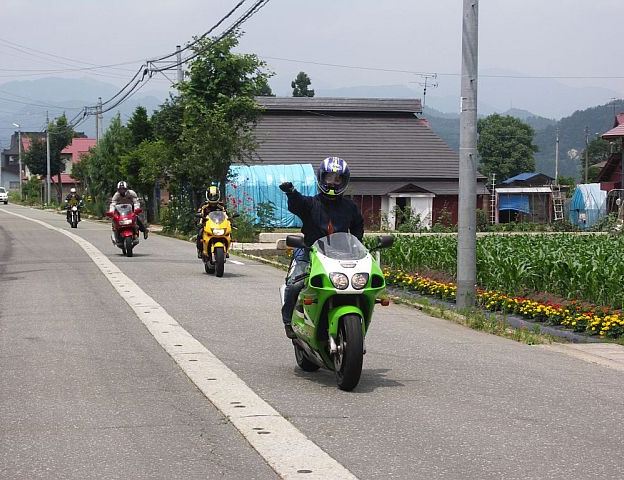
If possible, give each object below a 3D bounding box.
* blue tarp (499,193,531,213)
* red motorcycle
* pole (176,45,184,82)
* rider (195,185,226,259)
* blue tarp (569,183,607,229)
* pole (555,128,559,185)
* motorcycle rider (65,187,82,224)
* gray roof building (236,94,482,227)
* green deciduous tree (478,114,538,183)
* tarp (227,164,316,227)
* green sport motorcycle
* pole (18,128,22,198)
[{"bbox_3d":[11.100,-1.980,92.000,1.680,1.080,0.140,0,2,-6],"label":"blue tarp"},{"bbox_3d":[-4.370,-0.230,39.000,0.800,1.200,2.100,0,2,-11],"label":"red motorcycle"},{"bbox_3d":[-4.700,-3.600,60.000,0.260,6.600,0.260,0,2,0],"label":"pole"},{"bbox_3d":[-1.790,-0.330,29.700,0.660,1.320,0.850,0,2,-10],"label":"rider"},{"bbox_3d":[12.600,-1.580,77.000,1.450,2.100,1.600,0,2,-16],"label":"blue tarp"},{"bbox_3d":[18.100,-4.930,125.000,0.220,6.700,0.220,0,2,0],"label":"pole"},{"bbox_3d":[-9.500,-1.410,67.000,0.740,1.380,0.780,0,2,-10],"label":"motorcycle rider"},{"bbox_3d":[1.100,-4.270,94.200,15.500,7.400,9.000,0,2,-12],"label":"gray roof building"},{"bbox_3d":[13.200,-5.000,115.000,4.600,7.000,4.600,0,2,0],"label":"green deciduous tree"},{"bbox_3d":[-1.750,-1.930,73.700,4.100,2.750,2.800,0,2,-16],"label":"tarp"},{"bbox_3d":[0.125,0.490,12.620,0.750,1.140,2.050,0,2,-12],"label":"green sport motorcycle"},{"bbox_3d":[-28.600,-7.500,165.000,0.270,7.100,0.270,0,2,0],"label":"pole"}]

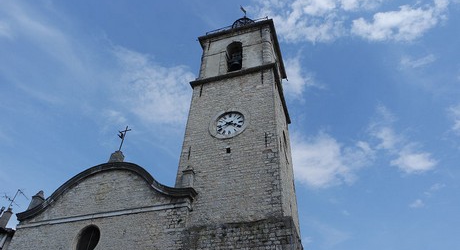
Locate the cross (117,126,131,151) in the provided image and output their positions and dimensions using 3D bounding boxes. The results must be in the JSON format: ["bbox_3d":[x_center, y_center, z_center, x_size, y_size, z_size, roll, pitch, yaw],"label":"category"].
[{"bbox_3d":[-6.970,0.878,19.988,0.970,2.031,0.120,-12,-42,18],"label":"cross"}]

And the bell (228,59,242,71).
[{"bbox_3d":[0.407,-4.234,21.399,0.900,0.825,0.900,-10,-42,15],"label":"bell"}]

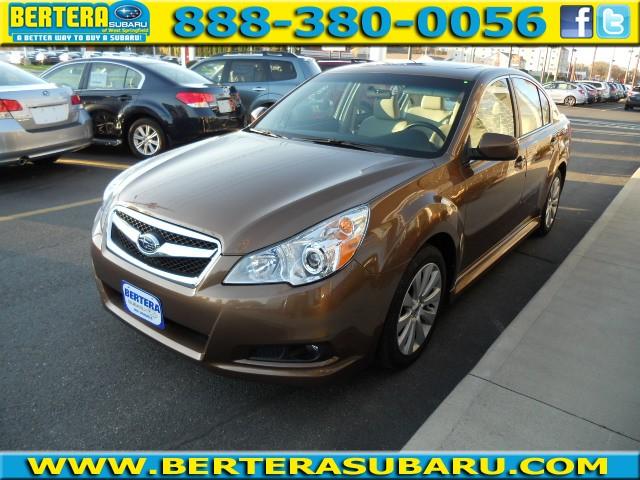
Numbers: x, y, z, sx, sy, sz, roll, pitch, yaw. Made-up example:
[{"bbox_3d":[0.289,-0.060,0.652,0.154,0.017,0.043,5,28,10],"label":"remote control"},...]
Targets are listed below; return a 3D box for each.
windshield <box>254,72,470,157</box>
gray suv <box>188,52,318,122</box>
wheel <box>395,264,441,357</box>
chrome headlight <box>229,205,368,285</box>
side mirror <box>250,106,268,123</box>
[{"bbox_3d":[0.240,-0.854,3.175,1.420,0.150,0.950,16,53,33],"label":"windshield"},{"bbox_3d":[-1.980,-3.730,12.350,4.560,1.680,1.790,7,20,13],"label":"gray suv"},{"bbox_3d":[0.421,0.320,2.495,0.190,0.460,0.460,16,23,33],"label":"wheel"},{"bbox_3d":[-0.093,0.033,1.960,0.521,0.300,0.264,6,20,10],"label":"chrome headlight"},{"bbox_3d":[-0.470,-0.920,3.753,0.220,0.145,0.155,16,23,33],"label":"side mirror"}]

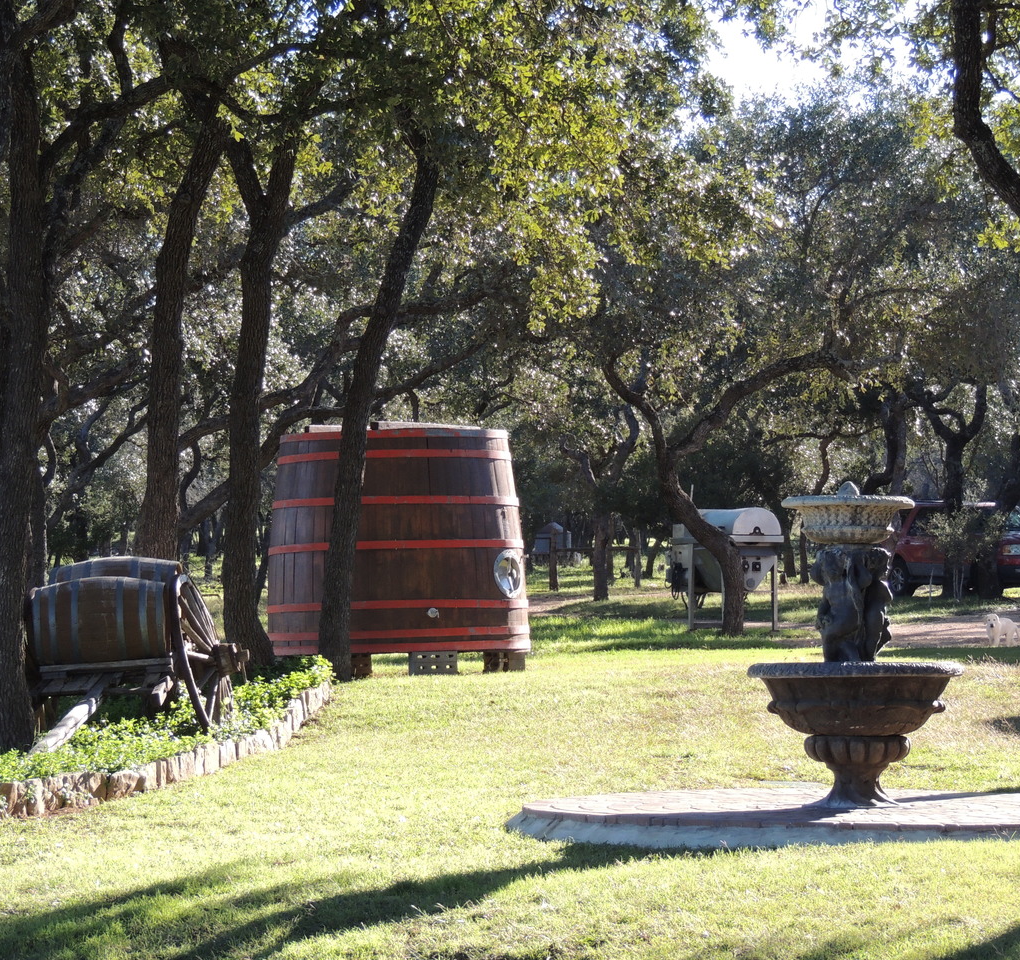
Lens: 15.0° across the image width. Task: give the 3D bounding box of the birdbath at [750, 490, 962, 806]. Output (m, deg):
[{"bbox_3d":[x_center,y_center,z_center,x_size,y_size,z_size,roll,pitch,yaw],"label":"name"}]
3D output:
[{"bbox_3d":[1.810,0.864,20.400,1.120,1.690,1.120,0,-1,0],"label":"birdbath"}]

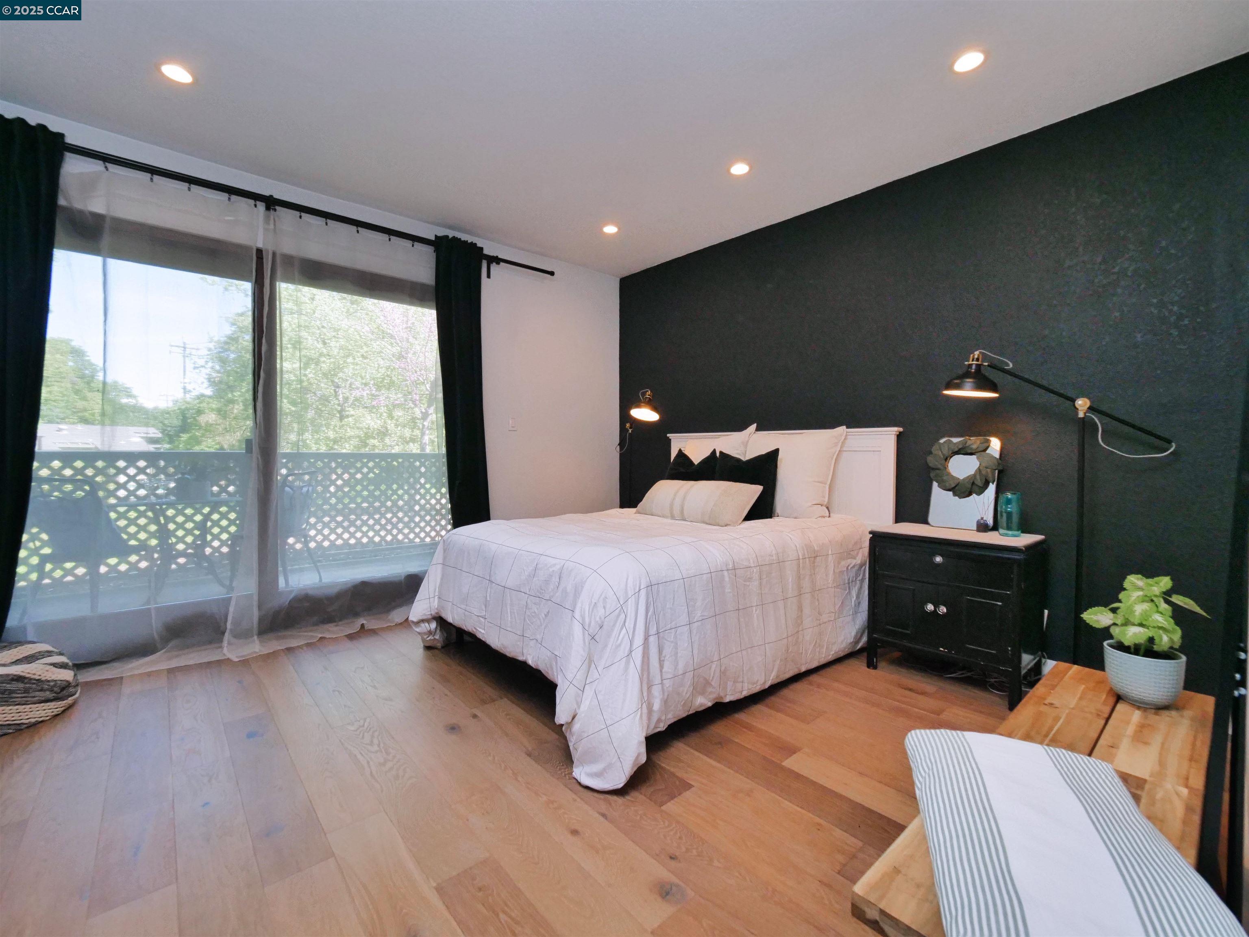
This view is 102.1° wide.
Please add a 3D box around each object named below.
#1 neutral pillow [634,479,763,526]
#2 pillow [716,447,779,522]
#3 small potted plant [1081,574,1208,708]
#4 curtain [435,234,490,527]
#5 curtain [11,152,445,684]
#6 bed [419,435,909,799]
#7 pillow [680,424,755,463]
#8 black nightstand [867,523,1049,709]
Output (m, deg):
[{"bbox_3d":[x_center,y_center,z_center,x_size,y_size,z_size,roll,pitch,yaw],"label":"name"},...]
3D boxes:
[{"bbox_3d":[0.435,0.185,2.988,0.773,0.303,0.131,2,-41,48],"label":"neutral pillow"},{"bbox_3d":[0.718,0.093,3.049,0.148,0.430,0.430,18,-11,-41],"label":"pillow"},{"bbox_3d":[1.210,0.408,1.183,0.227,0.272,0.225,-1,2,-42],"label":"small potted plant"},{"bbox_3d":[-1.059,-0.292,3.344,0.385,2.409,0.147,-1,2,-42],"label":"curtain"},{"bbox_3d":[-1.833,-0.196,2.652,1.856,2.285,0.157,-1,2,-42],"label":"curtain"},{"bbox_3d":[0.175,0.365,2.722,2.034,1.179,1.673,-1,2,-42],"label":"bed"},{"bbox_3d":[0.610,0.012,3.368,0.178,0.562,0.587,25,-16,-40],"label":"pillow"},{"bbox_3d":[1.541,0.637,2.367,0.464,0.666,0.602,-1,2,-42],"label":"black nightstand"}]

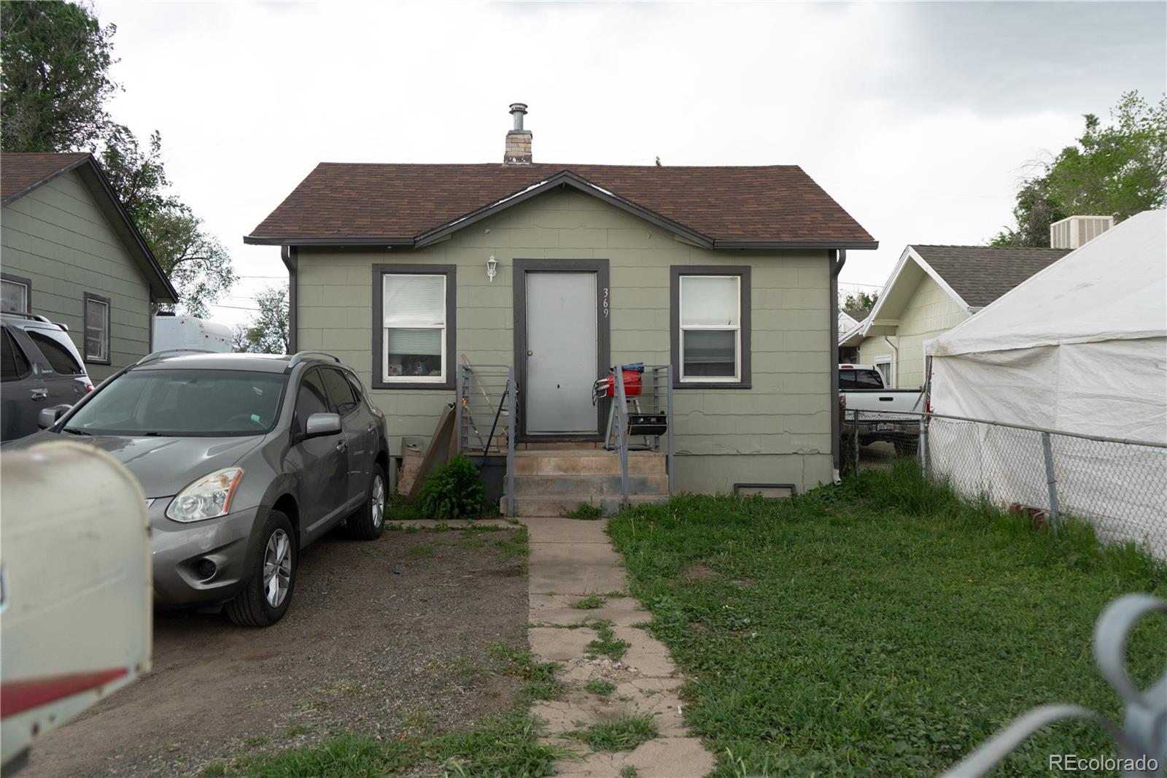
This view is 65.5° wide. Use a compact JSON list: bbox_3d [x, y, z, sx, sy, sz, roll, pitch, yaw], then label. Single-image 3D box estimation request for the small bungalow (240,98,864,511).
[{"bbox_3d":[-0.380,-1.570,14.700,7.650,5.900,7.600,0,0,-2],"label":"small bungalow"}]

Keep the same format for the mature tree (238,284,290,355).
[{"bbox_3d":[-10.900,-1.200,32.500,3.300,5.200,3.300,0,0,-2],"label":"mature tree"}]

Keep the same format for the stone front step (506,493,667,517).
[{"bbox_3d":[0.020,1.275,9.900,1.810,0.210,0.350,0,0,-2],"label":"stone front step"}]

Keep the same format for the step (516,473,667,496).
[{"bbox_3d":[0.020,1.065,10.200,1.790,0.200,0.350,0,0,-2],"label":"step"}]

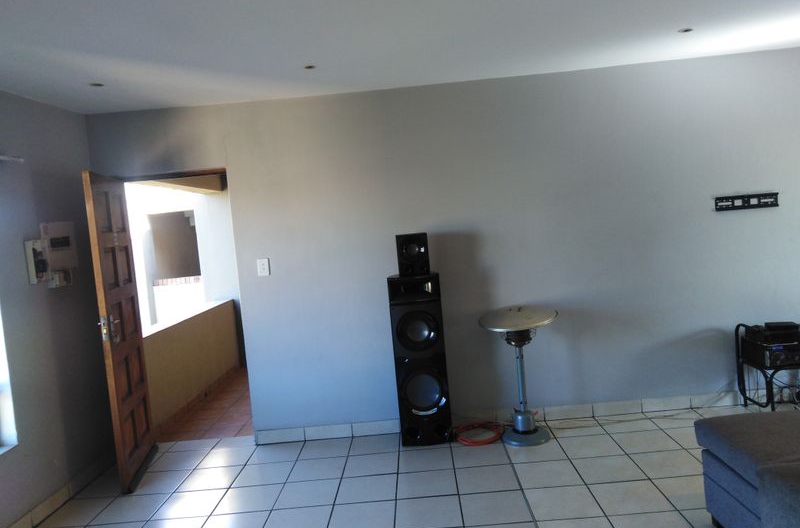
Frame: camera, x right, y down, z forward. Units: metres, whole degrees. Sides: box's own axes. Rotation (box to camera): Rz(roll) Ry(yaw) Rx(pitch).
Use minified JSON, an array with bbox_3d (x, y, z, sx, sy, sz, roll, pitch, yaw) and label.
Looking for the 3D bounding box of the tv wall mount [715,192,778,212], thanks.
[{"bbox_3d":[2.440,-0.432,4.061,0.430,0.096,0.030,-6,3,2],"label":"tv wall mount"}]

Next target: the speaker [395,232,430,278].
[{"bbox_3d":[0.091,-0.068,4.030,0.207,0.278,0.200,-6,3,2],"label":"speaker"}]

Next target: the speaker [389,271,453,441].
[{"bbox_3d":[0.138,0.653,4.056,0.340,1.165,0.250,-6,3,2],"label":"speaker"}]

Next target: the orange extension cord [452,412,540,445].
[{"bbox_3d":[0.669,1.161,4.027,0.560,0.060,0.350,-6,3,2],"label":"orange extension cord"}]

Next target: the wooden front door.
[{"bbox_3d":[-1.910,0.422,3.974,0.045,2.025,0.820,-6,3,-11],"label":"wooden front door"}]

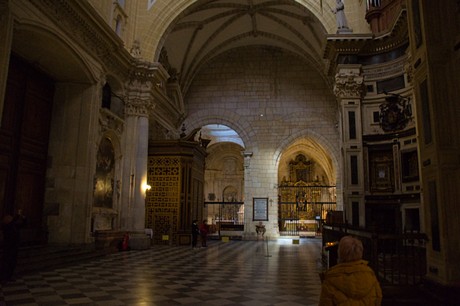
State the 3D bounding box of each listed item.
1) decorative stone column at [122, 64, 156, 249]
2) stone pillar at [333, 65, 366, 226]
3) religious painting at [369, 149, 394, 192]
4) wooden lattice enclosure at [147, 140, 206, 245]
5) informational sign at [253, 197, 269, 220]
[{"bbox_3d":[-4.986,0.143,19.718,1.300,10.400,1.300,-1,-11,9],"label":"decorative stone column"},{"bbox_3d":[5.395,0.008,15.093,1.250,8.400,0.950,-1,-11,9],"label":"stone pillar"},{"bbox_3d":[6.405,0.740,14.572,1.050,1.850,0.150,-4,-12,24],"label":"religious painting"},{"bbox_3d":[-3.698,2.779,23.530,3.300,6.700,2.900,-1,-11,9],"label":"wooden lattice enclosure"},{"bbox_3d":[2.378,4.364,26.529,1.200,1.800,0.080,-1,-11,9],"label":"informational sign"}]

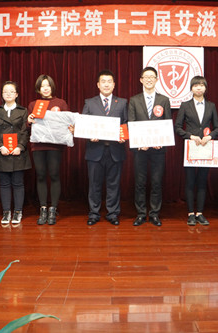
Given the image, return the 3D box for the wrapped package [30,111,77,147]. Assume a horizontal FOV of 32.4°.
[{"bbox_3d":[-0.605,-0.405,4.050,0.480,0.360,0.130,4,-4,-3],"label":"wrapped package"}]

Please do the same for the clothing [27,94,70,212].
[{"bbox_3d":[-0.694,-0.157,4.280,0.471,1.273,0.340,0,4,-3],"label":"clothing"}]

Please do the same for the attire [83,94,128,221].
[{"bbox_3d":[-0.037,-0.105,4.270,0.507,1.429,0.350,0,4,0],"label":"attire"}]

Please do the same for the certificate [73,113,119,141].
[{"bbox_3d":[-0.120,-0.414,4.030,0.485,0.280,0.020,5,-17,11],"label":"certificate"}]

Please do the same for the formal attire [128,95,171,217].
[{"bbox_3d":[0.464,-0.124,4.240,0.496,1.425,0.340,0,4,3],"label":"formal attire"}]

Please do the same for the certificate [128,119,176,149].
[{"bbox_3d":[0.460,-0.346,4.000,0.475,0.285,0.020,-4,-2,0],"label":"certificate"}]

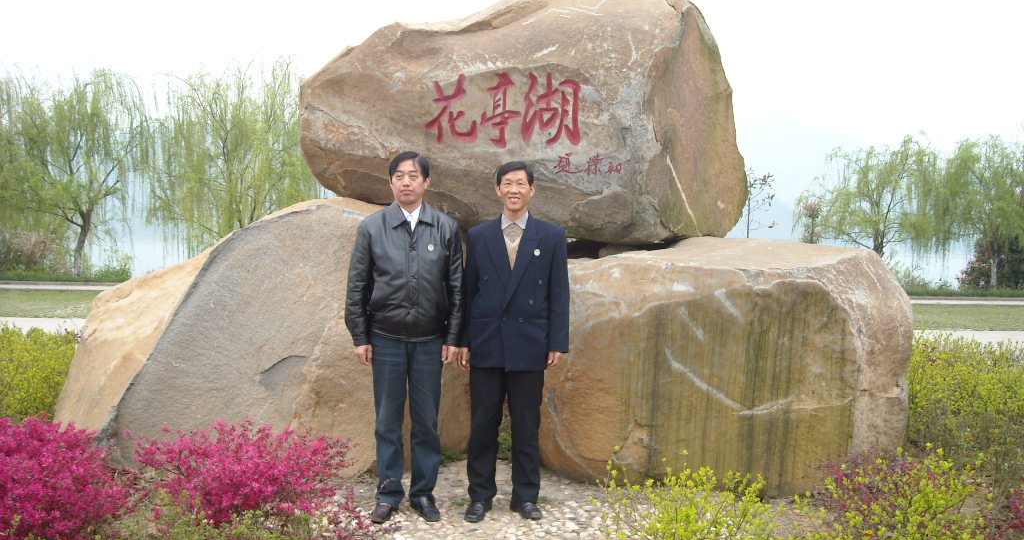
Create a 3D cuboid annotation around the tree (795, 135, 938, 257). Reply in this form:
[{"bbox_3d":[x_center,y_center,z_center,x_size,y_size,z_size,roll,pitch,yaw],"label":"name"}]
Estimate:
[{"bbox_3d":[10.614,-1.737,31.000,4.300,4.650,4.200,1,2,0],"label":"tree"}]

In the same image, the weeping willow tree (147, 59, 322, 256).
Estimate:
[{"bbox_3d":[-7.342,-2.718,28.000,5.000,5.900,4.900,1,2,0],"label":"weeping willow tree"}]

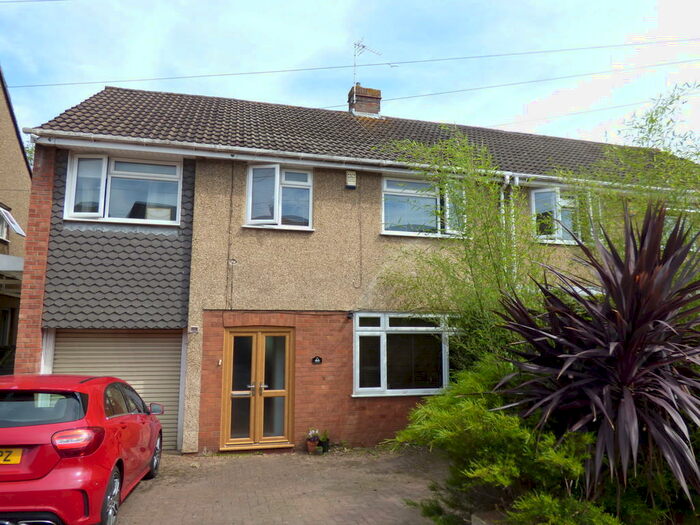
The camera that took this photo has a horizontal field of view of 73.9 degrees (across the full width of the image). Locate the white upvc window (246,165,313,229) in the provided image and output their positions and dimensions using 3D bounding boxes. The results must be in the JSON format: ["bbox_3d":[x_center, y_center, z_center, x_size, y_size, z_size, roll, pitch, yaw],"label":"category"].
[{"bbox_3d":[-1.236,-1.186,8.370,1.143,1.153,0.180,2,-7,-14],"label":"white upvc window"}]

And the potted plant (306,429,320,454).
[{"bbox_3d":[-0.617,3.011,7.847,0.242,0.423,0.242,2,-7,-14],"label":"potted plant"}]

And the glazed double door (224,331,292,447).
[{"bbox_3d":[-1.548,2.138,7.965,1.223,2.021,0.140,2,-7,-14],"label":"glazed double door"}]

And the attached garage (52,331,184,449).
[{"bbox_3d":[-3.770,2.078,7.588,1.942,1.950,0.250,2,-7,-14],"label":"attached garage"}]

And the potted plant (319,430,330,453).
[{"bbox_3d":[-0.430,3.052,7.920,0.182,0.369,0.182,2,-7,-14],"label":"potted plant"}]

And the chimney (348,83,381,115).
[{"bbox_3d":[0.425,-4.248,12.717,0.720,0.880,0.720,2,-7,-14],"label":"chimney"}]

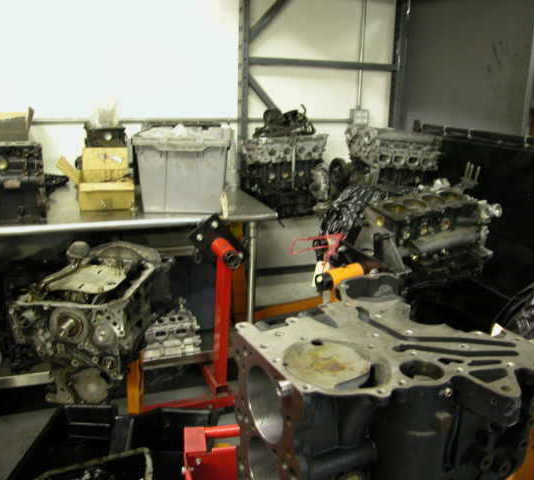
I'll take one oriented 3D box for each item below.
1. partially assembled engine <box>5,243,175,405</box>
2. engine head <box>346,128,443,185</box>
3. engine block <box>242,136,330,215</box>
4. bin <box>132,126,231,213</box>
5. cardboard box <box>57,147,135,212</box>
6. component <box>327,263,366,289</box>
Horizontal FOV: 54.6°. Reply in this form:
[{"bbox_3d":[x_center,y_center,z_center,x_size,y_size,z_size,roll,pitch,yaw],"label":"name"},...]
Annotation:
[{"bbox_3d":[-0.562,0.250,1.771,0.370,0.450,0.440,3,16,5],"label":"partially assembled engine"},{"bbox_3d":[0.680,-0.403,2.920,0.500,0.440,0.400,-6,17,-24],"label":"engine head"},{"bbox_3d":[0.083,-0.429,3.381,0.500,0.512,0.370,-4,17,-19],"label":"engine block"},{"bbox_3d":[-0.411,-0.387,2.717,0.445,0.375,0.660,1,16,-3],"label":"bin"},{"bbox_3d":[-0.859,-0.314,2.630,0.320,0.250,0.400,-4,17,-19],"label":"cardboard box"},{"bbox_3d":[0.273,0.120,1.780,0.150,0.064,0.062,-13,21,-41],"label":"component"}]

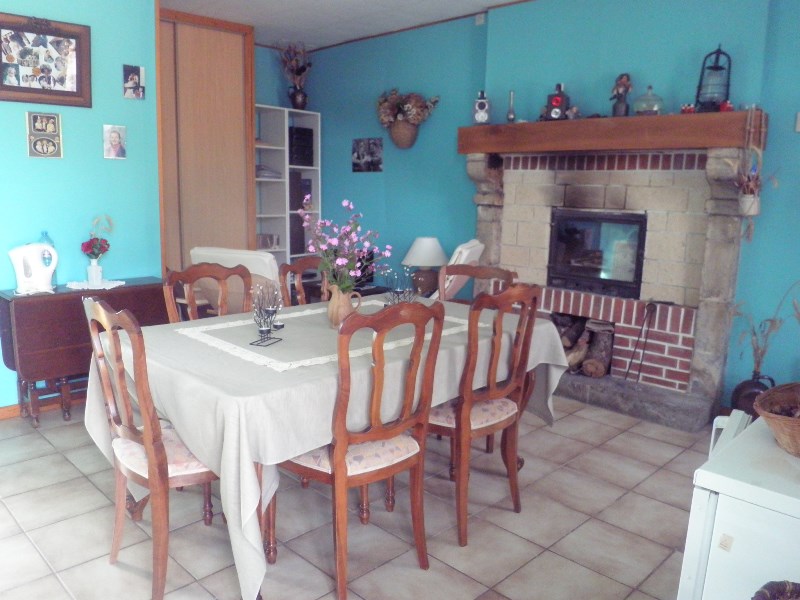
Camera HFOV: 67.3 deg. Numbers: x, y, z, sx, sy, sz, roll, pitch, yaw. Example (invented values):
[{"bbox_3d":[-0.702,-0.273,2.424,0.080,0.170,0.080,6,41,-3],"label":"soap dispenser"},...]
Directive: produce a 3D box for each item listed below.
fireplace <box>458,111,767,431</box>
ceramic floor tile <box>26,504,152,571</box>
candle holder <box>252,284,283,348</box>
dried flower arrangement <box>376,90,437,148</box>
[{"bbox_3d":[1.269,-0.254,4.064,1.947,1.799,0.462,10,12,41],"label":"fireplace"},{"bbox_3d":[-1.169,0.886,2.253,0.340,0.010,0.340,-8,13,-44],"label":"ceramic floor tile"},{"bbox_3d":[-0.489,0.045,2.208,0.090,0.225,0.135,5,10,19],"label":"candle holder"},{"bbox_3d":[0.061,-1.480,4.900,0.550,0.500,0.240,9,12,41],"label":"dried flower arrangement"}]

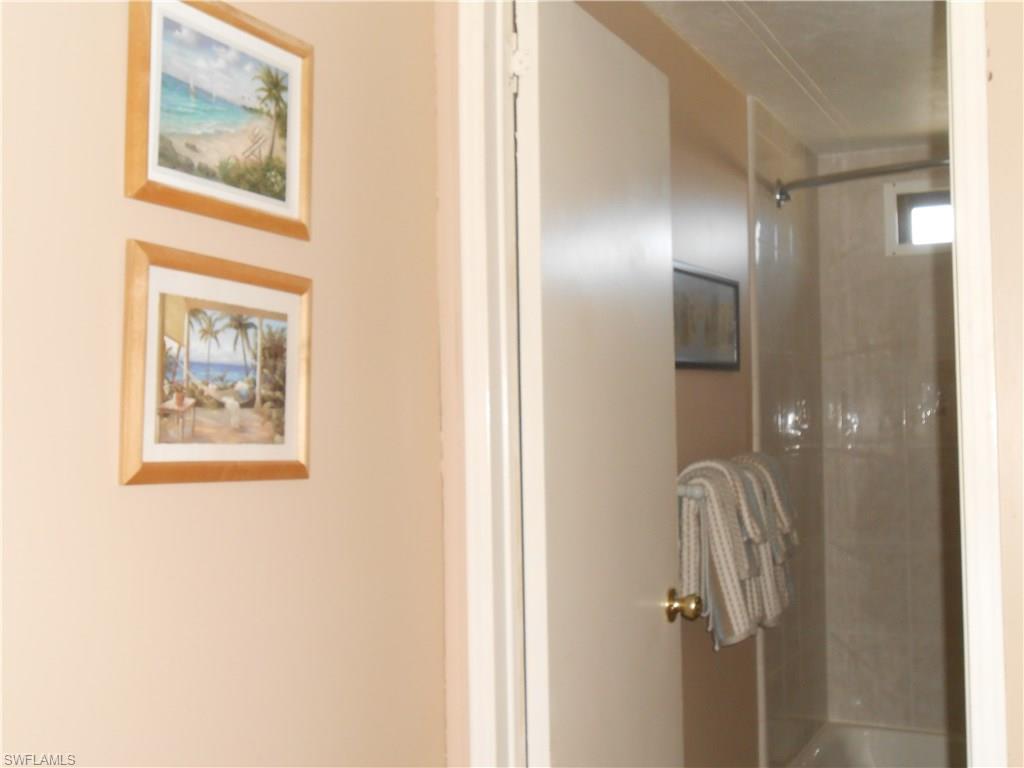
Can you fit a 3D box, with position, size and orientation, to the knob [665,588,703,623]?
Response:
[{"bbox_3d":[0.340,0.435,2.197,0.061,0.066,0.066,-2,-2,27],"label":"knob"}]

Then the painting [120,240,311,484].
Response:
[{"bbox_3d":[-0.320,-0.014,1.259,0.018,0.247,0.285,-1,-4,27],"label":"painting"}]

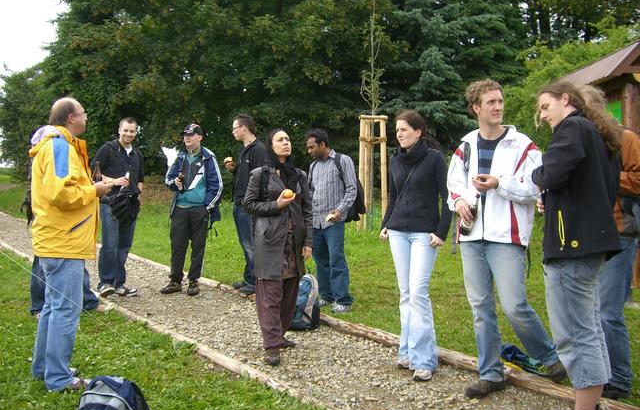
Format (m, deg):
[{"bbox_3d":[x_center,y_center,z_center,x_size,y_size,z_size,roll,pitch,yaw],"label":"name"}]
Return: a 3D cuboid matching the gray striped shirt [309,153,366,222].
[{"bbox_3d":[0.136,-0.155,6.600,0.520,0.740,0.360,3,5,40],"label":"gray striped shirt"}]

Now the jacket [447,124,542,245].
[{"bbox_3d":[1.048,-0.111,4.220,0.560,0.730,0.360,2,4,21],"label":"jacket"}]

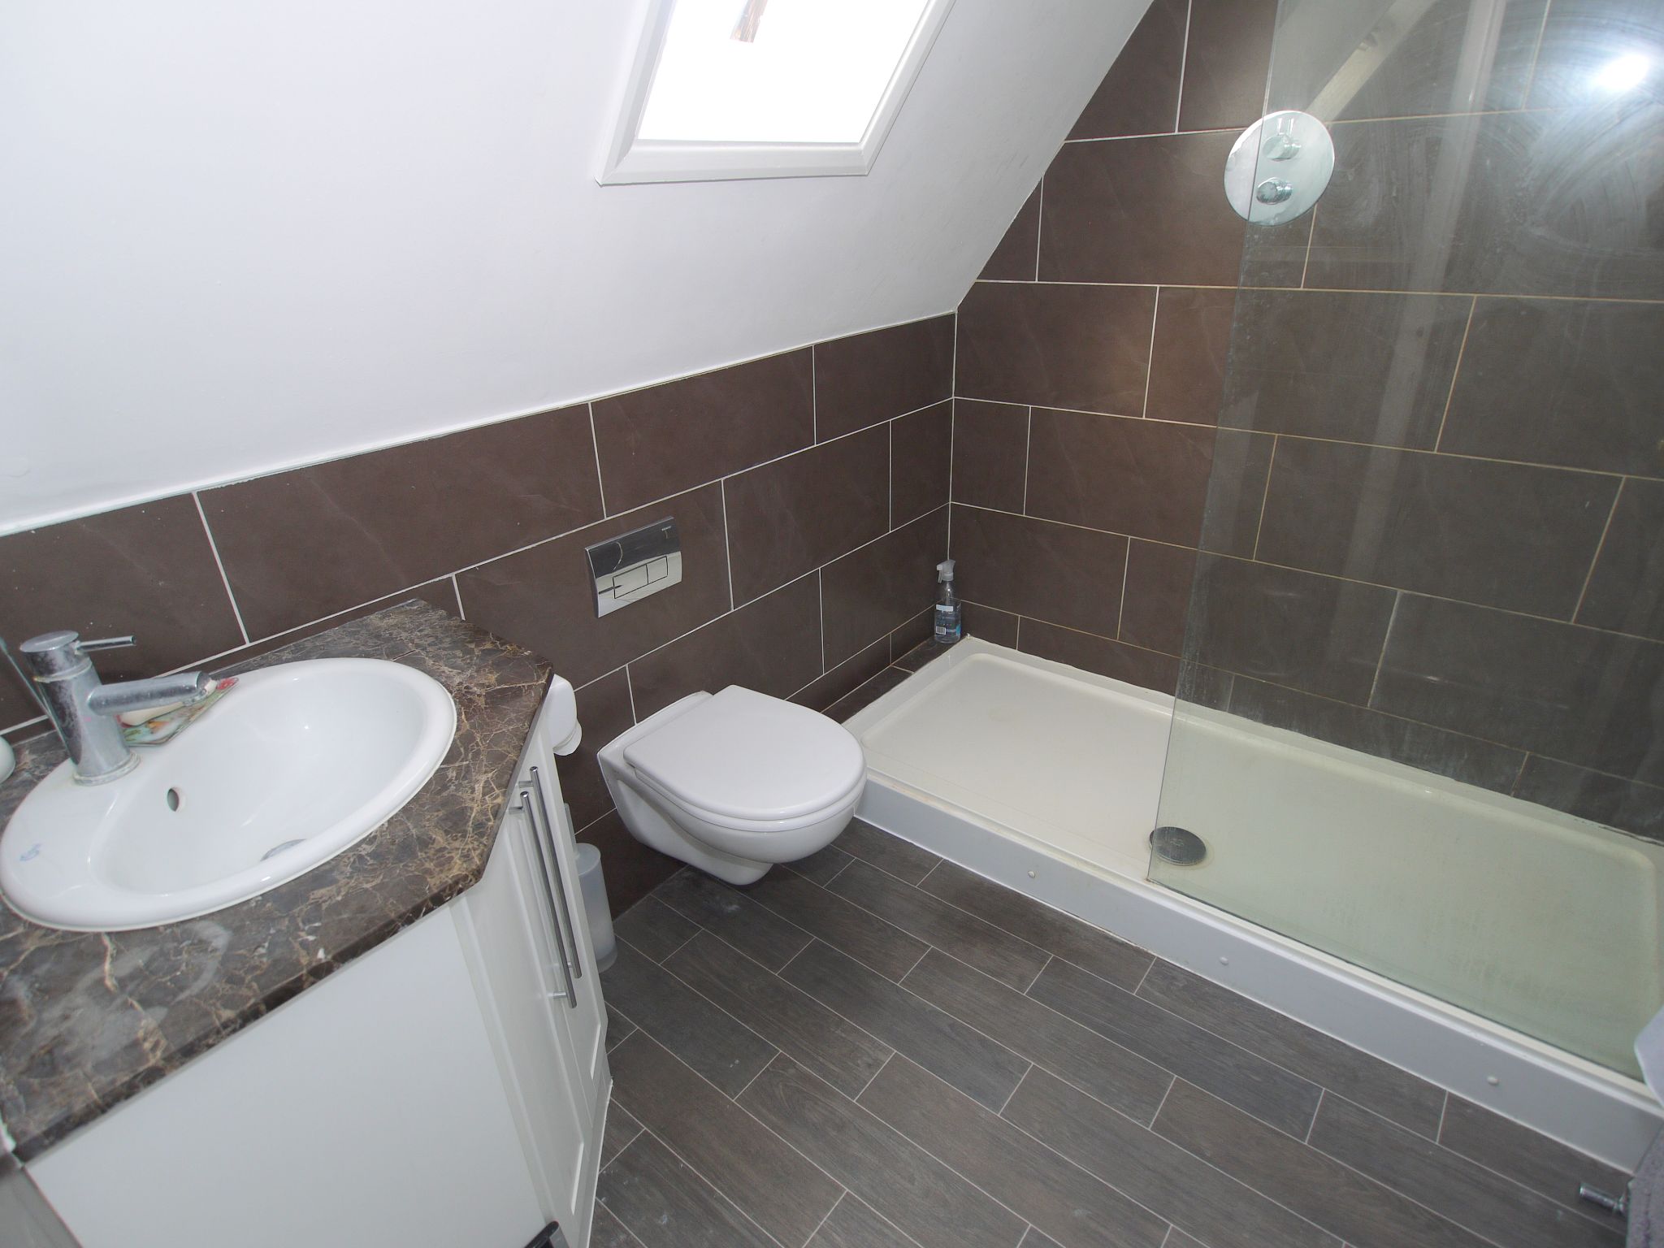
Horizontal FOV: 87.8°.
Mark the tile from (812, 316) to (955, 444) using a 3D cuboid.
[{"bbox_3d":[0.145,-0.623,2.163,0.010,0.221,0.596,18,33,35],"label":"tile"}]

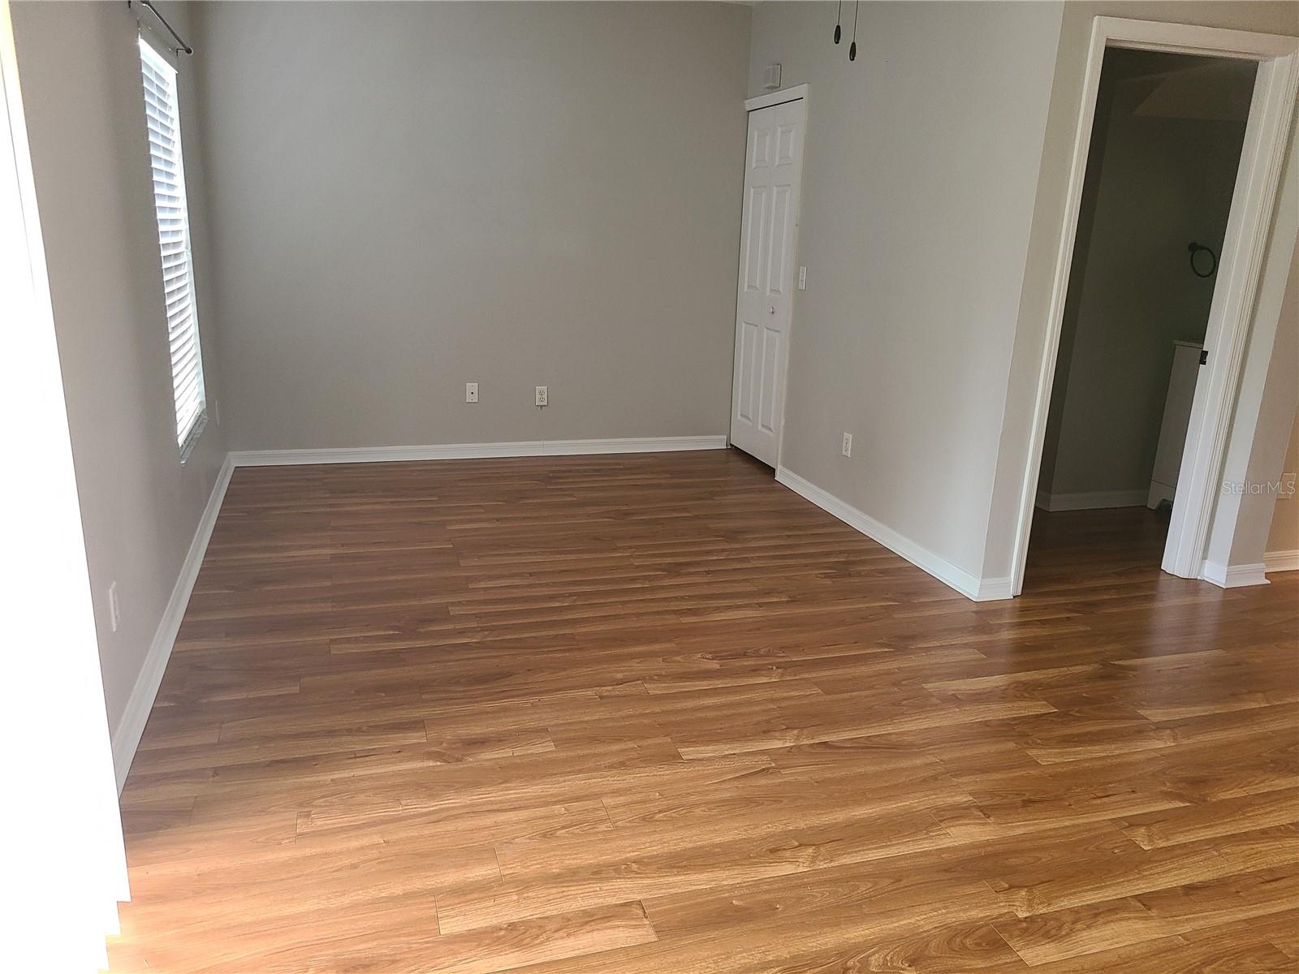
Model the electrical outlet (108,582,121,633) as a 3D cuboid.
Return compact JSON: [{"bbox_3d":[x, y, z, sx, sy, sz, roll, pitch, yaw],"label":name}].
[{"bbox_3d":[-1.408,0.314,2.574,0.008,0.115,0.071,-3,17,-17],"label":"electrical outlet"}]

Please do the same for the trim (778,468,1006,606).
[{"bbox_3d":[1.099,0.153,4.753,0.167,0.087,1.889,-3,17,-17],"label":"trim"}]

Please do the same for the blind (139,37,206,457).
[{"bbox_3d":[-1.943,-0.931,3.911,0.055,1.489,0.848,-3,17,-17],"label":"blind"}]

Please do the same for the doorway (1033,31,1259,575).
[{"bbox_3d":[1.931,-0.584,3.862,0.842,2.052,0.123,-3,17,-17],"label":"doorway"}]

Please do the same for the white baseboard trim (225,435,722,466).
[{"bbox_3d":[-0.893,-0.222,5.814,2.943,0.083,0.016,-3,17,-17],"label":"white baseboard trim"}]

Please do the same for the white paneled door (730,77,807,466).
[{"bbox_3d":[0.679,-1.171,5.745,0.036,2.024,0.729,-3,17,-17],"label":"white paneled door"}]

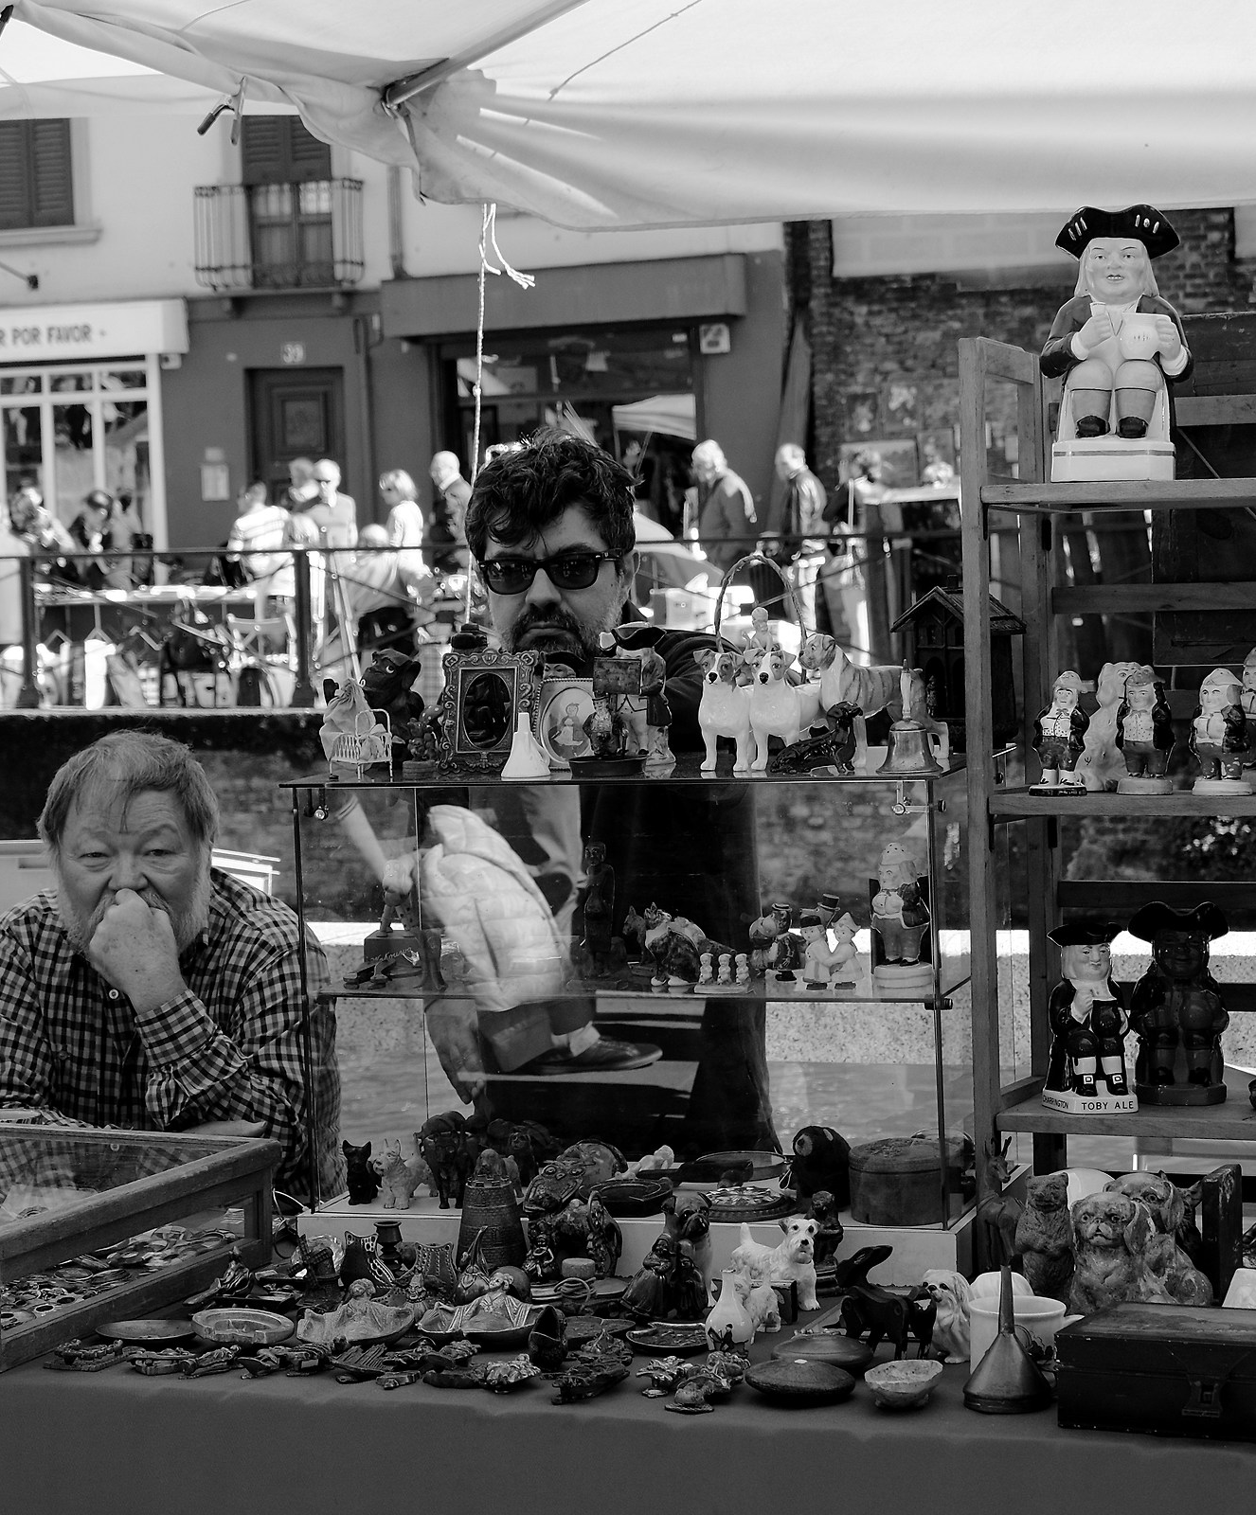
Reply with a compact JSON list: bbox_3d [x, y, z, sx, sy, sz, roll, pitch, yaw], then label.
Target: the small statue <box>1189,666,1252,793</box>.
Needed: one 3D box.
[{"bbox_3d":[0.582,-0.026,3.596,0.056,0.127,0.055,1,4,35],"label":"small statue"}]

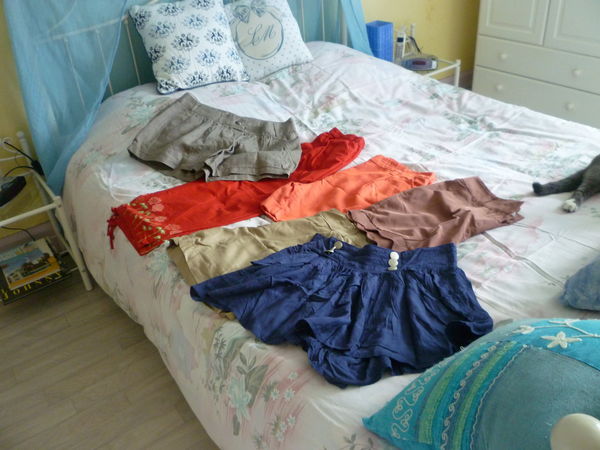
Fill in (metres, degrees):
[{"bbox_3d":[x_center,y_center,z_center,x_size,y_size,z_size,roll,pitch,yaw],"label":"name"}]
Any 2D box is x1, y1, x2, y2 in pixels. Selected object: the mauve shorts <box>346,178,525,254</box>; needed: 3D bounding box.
[{"bbox_3d":[0.391,-0.039,1.412,0.460,0.060,0.285,-20,37,-22],"label":"mauve shorts"}]

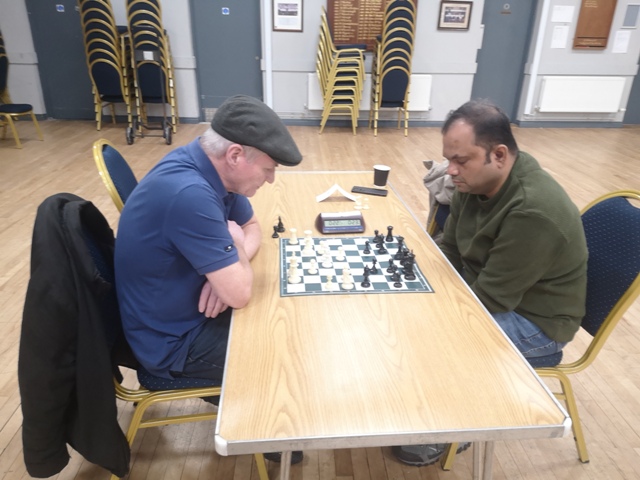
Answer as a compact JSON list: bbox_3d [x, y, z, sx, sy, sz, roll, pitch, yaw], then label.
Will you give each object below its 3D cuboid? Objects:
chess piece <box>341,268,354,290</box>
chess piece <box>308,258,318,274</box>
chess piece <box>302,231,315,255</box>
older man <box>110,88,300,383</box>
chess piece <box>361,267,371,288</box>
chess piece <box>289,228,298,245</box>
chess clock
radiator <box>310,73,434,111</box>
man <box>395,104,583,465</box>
[{"bbox_3d":[0.093,0.122,1.608,0.036,0.066,0.035,-1,23,-5],"label":"chess piece"},{"bbox_3d":[-0.023,0.091,1.703,0.030,0.046,0.030,-1,23,-5],"label":"chess piece"},{"bbox_3d":[-0.042,0.009,1.850,0.037,0.083,0.037,-1,23,-5],"label":"chess piece"},{"bbox_3d":[-0.344,0.183,1.667,0.640,1.290,0.500,-1,23,-5],"label":"older man"},{"bbox_3d":[0.151,0.118,1.617,0.031,0.071,0.031,-1,23,-5],"label":"chess piece"},{"bbox_3d":[-0.101,-0.014,1.937,0.034,0.055,0.034,-1,23,-5],"label":"chess piece"},{"bbox_3d":[0.089,-0.069,2.080,0.200,0.057,0.105,-2,23,-8],"label":"chess clock"},{"bbox_3d":[0.768,-2.293,7.750,1.890,0.525,0.100,0,23,-2],"label":"radiator"},{"bbox_3d":[0.600,0.166,1.774,0.700,1.280,0.530,-1,23,-5],"label":"man"}]

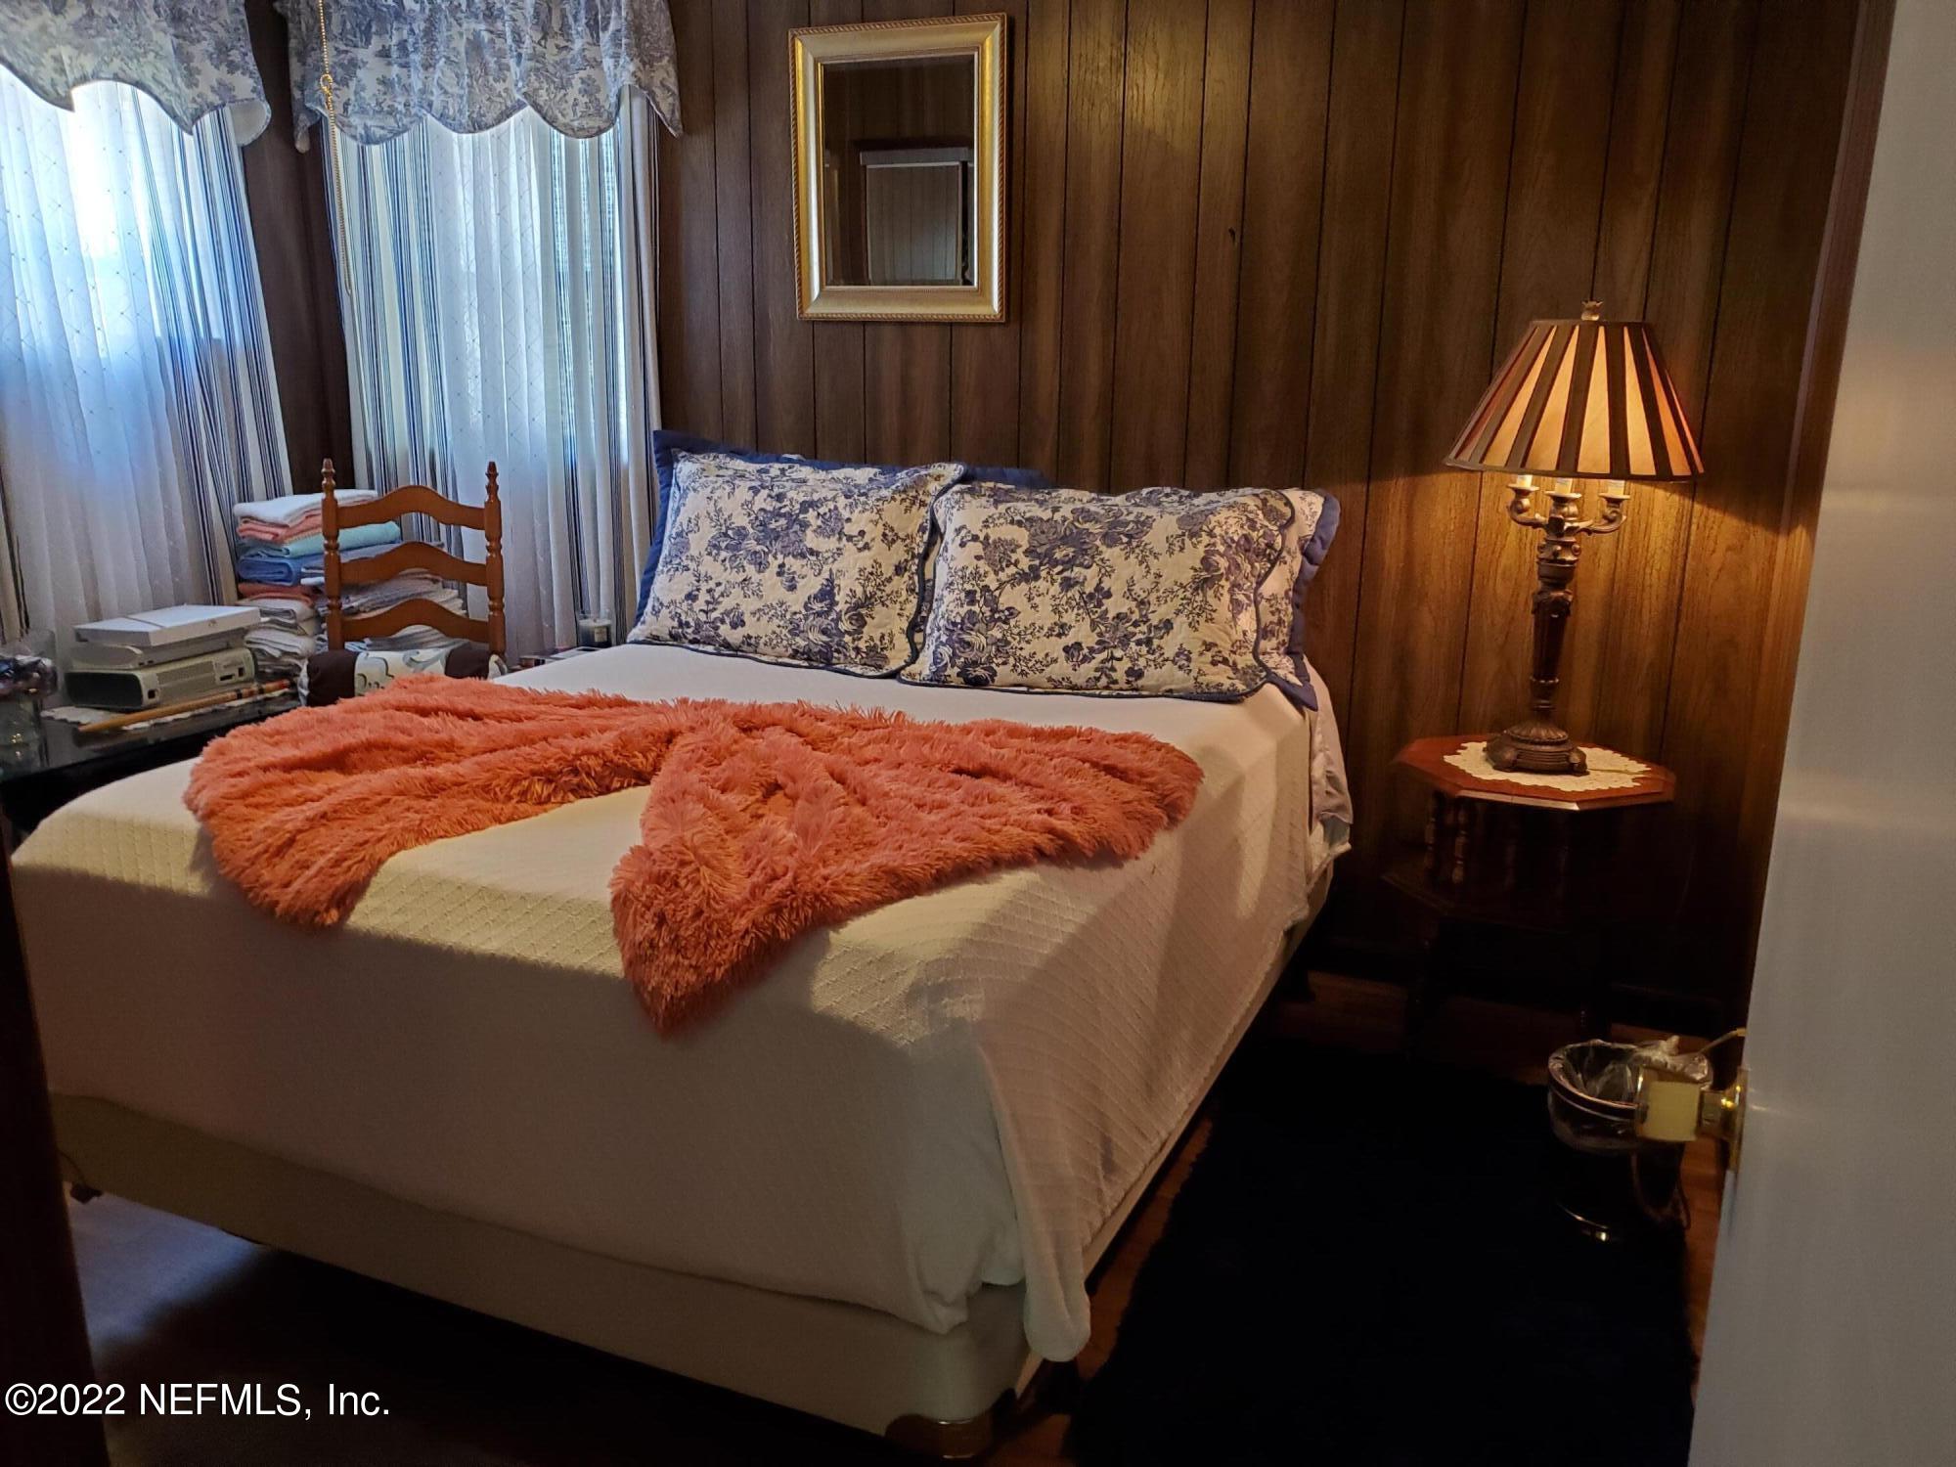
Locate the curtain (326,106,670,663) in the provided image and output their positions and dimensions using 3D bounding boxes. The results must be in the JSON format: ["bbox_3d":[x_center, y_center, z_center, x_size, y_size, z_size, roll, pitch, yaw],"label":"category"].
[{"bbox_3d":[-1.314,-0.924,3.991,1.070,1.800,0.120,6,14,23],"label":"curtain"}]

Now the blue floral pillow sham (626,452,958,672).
[{"bbox_3d":[-0.434,-0.402,3.315,0.740,0.490,0.170,8,-17,28],"label":"blue floral pillow sham"}]

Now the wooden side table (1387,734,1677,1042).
[{"bbox_3d":[1.083,0.373,2.958,0.530,0.610,0.530,6,14,23],"label":"wooden side table"}]

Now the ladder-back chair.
[{"bbox_3d":[-1.292,-0.027,3.318,0.460,1.145,0.470,0,13,-6],"label":"ladder-back chair"}]

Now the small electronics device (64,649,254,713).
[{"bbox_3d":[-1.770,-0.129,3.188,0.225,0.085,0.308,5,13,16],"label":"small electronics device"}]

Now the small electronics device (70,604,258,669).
[{"bbox_3d":[-1.749,-0.206,3.168,0.200,0.075,0.325,4,13,11],"label":"small electronics device"}]

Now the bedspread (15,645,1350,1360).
[{"bbox_3d":[-0.323,0.237,2.697,1.590,0.550,1.960,6,14,23],"label":"bedspread"}]

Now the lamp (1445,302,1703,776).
[{"bbox_3d":[1.114,-0.361,2.807,0.455,0.887,0.455,6,14,23],"label":"lamp"}]

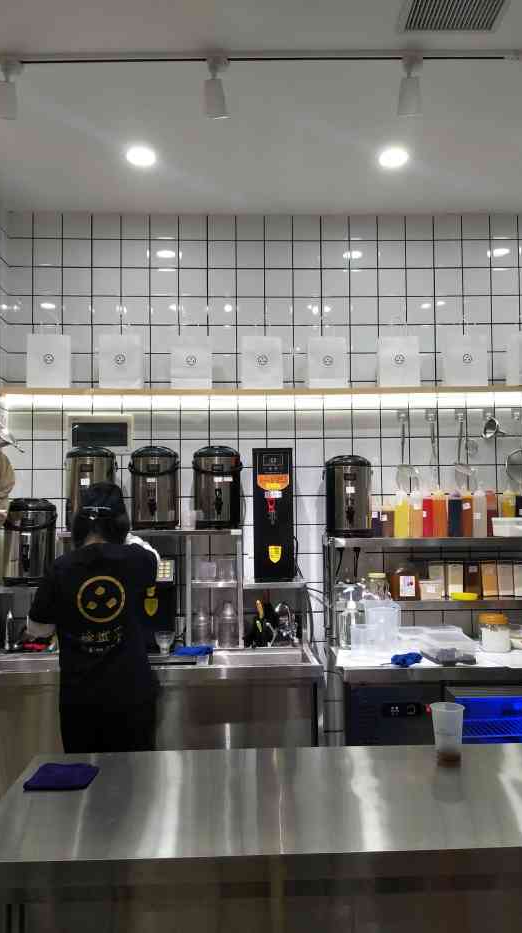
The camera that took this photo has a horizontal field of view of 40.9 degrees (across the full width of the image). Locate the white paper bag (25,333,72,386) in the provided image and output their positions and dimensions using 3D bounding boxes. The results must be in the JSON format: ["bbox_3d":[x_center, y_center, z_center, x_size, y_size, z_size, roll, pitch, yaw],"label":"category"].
[{"bbox_3d":[-1.067,-0.521,3.549,0.224,0.294,0.100,-1,-3,-2],"label":"white paper bag"}]

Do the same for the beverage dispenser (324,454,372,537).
[{"bbox_3d":[0.429,0.150,3.516,0.240,0.415,0.280,-1,-4,-2],"label":"beverage dispenser"}]

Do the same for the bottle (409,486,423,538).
[{"bbox_3d":[0.783,0.231,3.531,0.071,0.250,0.071,-1,-3,-3],"label":"bottle"}]

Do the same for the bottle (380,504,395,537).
[{"bbox_3d":[0.629,0.264,3.456,0.065,0.175,0.065,-1,-4,-2],"label":"bottle"}]

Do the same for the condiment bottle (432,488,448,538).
[{"bbox_3d":[0.880,0.229,3.468,0.071,0.241,0.071,-1,-4,-2],"label":"condiment bottle"}]

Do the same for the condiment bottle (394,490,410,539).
[{"bbox_3d":[0.694,0.233,3.461,0.070,0.236,0.070,-1,-4,-2],"label":"condiment bottle"}]

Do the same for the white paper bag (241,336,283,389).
[{"bbox_3d":[0.008,-0.527,3.625,0.212,0.272,0.110,-1,-3,-3],"label":"white paper bag"}]

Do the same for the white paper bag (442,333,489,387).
[{"bbox_3d":[1.070,-0.549,3.662,0.210,0.270,0.105,-1,-4,-2],"label":"white paper bag"}]

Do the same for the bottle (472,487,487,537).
[{"bbox_3d":[1.105,0.223,3.546,0.074,0.260,0.074,-1,-3,-3],"label":"bottle"}]

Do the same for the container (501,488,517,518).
[{"bbox_3d":[1.286,0.231,3.634,0.072,0.250,0.072,-1,-3,-3],"label":"container"}]

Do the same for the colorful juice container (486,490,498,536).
[{"bbox_3d":[1.152,0.233,3.494,0.068,0.232,0.068,-1,-3,-2],"label":"colorful juice container"}]

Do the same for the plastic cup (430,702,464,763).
[{"bbox_3d":[0.503,0.717,1.882,0.093,0.145,0.093,-1,-3,0],"label":"plastic cup"}]

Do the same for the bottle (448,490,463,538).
[{"bbox_3d":[0.985,0.231,3.540,0.072,0.245,0.072,-1,-3,-3],"label":"bottle"}]

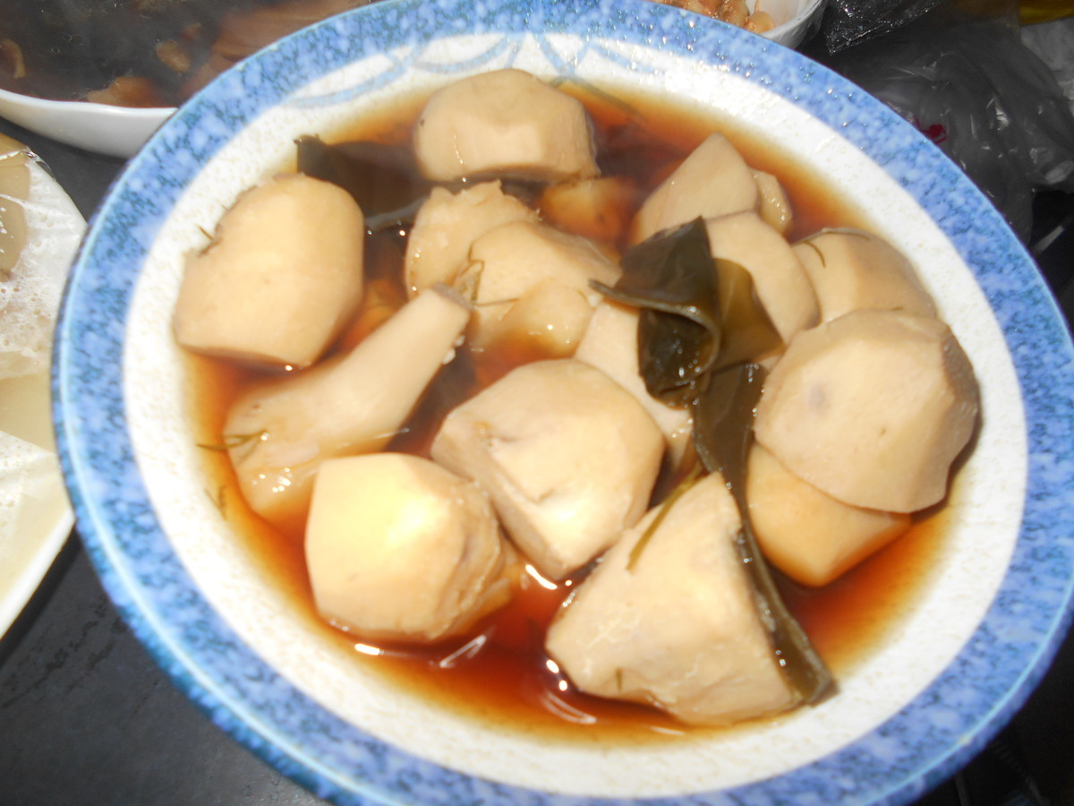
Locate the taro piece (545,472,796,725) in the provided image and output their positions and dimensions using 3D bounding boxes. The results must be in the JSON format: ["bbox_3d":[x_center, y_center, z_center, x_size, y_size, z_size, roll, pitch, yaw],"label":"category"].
[{"bbox_3d":[0.030,0.043,0.175,0.049,0.039,0.049,-13,62,-14],"label":"taro piece"}]

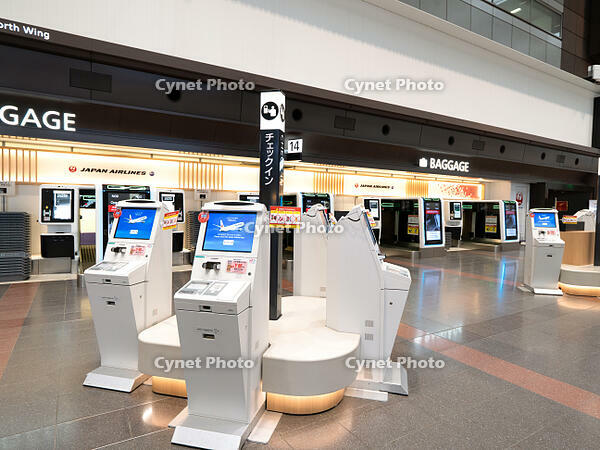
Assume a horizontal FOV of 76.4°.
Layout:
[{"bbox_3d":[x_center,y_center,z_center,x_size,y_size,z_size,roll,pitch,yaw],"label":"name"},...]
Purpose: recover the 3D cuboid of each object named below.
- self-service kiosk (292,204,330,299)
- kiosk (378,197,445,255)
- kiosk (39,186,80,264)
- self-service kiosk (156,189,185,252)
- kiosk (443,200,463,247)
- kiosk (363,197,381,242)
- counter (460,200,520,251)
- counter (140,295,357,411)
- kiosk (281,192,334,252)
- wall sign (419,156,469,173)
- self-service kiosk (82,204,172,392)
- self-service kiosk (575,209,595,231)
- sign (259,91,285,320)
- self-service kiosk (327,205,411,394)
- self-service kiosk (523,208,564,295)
[{"bbox_3d":[0.308,0.508,4.508,0.675,1.513,0.445,2,3,14],"label":"self-service kiosk"},{"bbox_3d":[3.946,0.024,13.327,1.187,1.850,1.660,-1,1,-32],"label":"kiosk"},{"bbox_3d":[-5.380,-0.052,8.525,0.736,1.713,0.400,-1,1,-32],"label":"kiosk"},{"bbox_3d":[-3.357,-0.071,9.809,0.707,1.713,0.400,-1,1,-32],"label":"self-service kiosk"},{"bbox_3d":[6.440,-0.104,16.030,0.692,1.795,0.400,-1,1,-32],"label":"kiosk"},{"bbox_3d":[2.458,-0.102,13.501,0.682,1.726,0.400,-1,1,-32],"label":"kiosk"},{"bbox_3d":[7.958,-0.013,15.874,1.196,1.850,1.660,-1,1,-32],"label":"counter"},{"bbox_3d":[-0.242,1.085,3.524,1.820,0.445,1.800,2,3,14],"label":"counter"},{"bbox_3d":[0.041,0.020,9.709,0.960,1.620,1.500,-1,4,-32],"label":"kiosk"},{"bbox_3d":[5.250,-2.150,13.712,2.816,0.370,0.100,-1,1,-32],"label":"wall sign"},{"bbox_3d":[-1.446,0.538,3.322,0.445,1.513,0.675,2,3,14],"label":"self-service kiosk"},{"bbox_3d":[6.367,0.462,8.241,0.600,1.530,0.460,1,1,14],"label":"self-service kiosk"},{"bbox_3d":[-0.261,-0.167,3.530,0.188,2.065,0.165,2,3,14],"label":"sign"},{"bbox_3d":[0.602,0.580,3.279,0.675,1.513,0.445,2,3,14],"label":"self-service kiosk"},{"bbox_3d":[4.533,0.478,7.105,0.460,1.530,0.600,0,1,13],"label":"self-service kiosk"}]

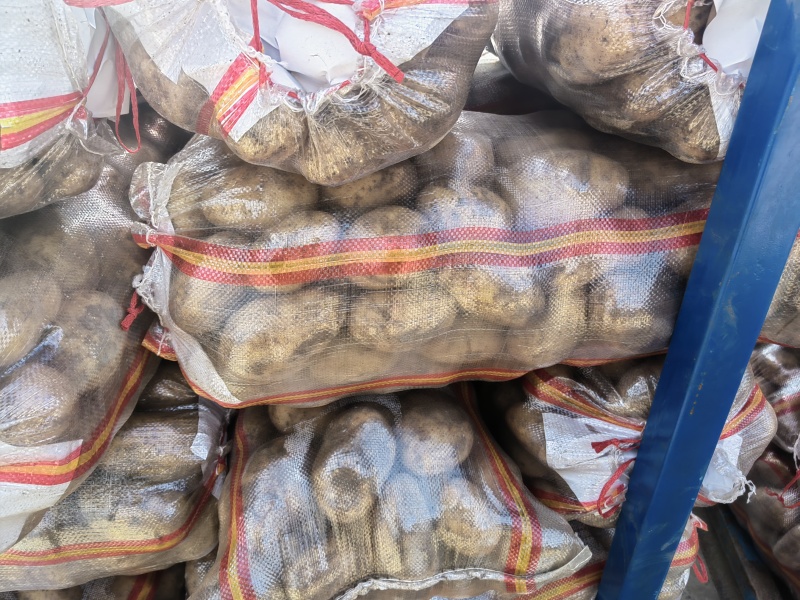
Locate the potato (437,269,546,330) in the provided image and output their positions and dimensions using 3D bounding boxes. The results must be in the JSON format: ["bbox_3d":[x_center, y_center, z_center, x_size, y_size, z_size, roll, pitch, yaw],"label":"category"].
[{"bbox_3d":[0.091,-0.002,0.610,0.106,0.059,0.064,14,18,-7],"label":"potato"}]

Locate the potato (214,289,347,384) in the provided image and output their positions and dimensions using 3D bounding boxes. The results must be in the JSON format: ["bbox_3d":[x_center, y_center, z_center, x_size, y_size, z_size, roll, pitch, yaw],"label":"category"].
[{"bbox_3d":[-0.112,0.032,0.585,0.124,0.073,0.075,-22,23,-7],"label":"potato"}]

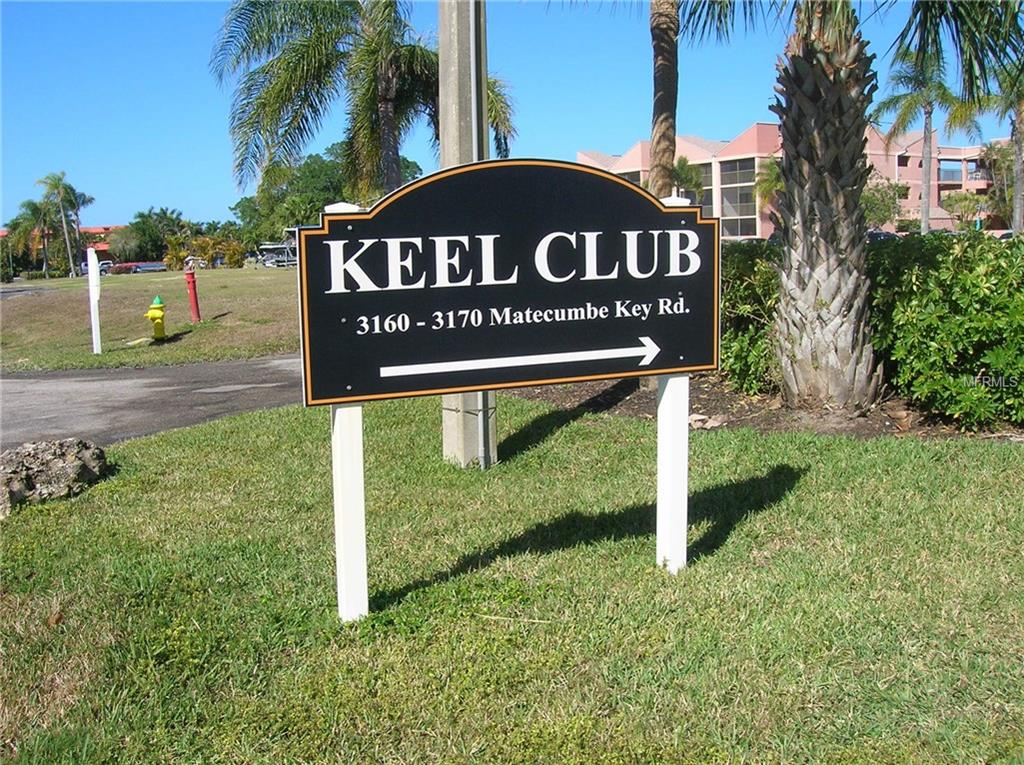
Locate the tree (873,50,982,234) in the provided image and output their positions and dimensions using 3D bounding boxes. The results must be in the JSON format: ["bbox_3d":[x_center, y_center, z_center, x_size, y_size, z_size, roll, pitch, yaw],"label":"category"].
[{"bbox_3d":[21.163,-11.418,51.342,5.591,10.865,5.400,1,8,22],"label":"tree"}]

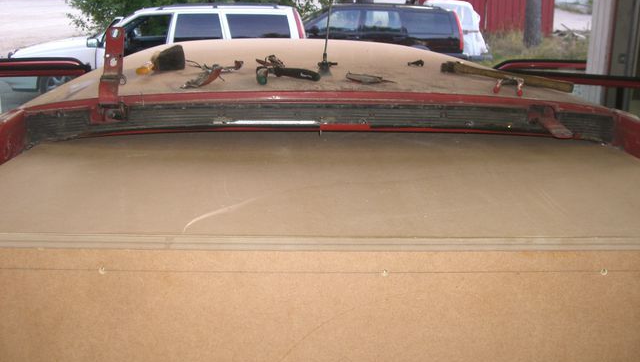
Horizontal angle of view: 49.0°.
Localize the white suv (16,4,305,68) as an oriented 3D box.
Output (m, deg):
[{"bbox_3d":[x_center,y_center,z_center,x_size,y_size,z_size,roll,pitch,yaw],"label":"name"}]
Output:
[{"bbox_3d":[-2.610,-2.247,11.928,4.700,1.450,1.780,1,15,0],"label":"white suv"}]

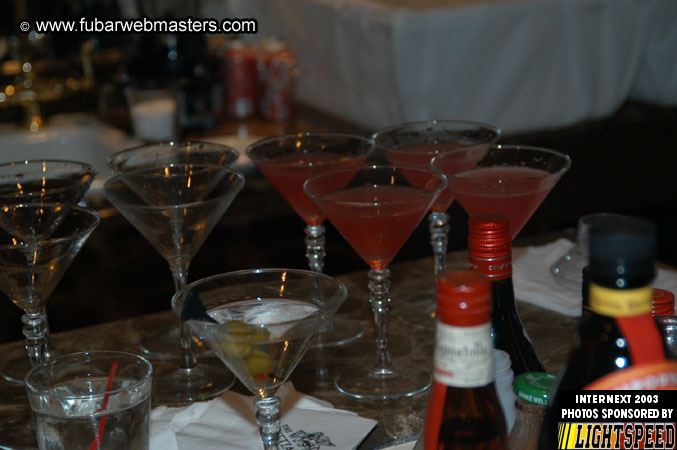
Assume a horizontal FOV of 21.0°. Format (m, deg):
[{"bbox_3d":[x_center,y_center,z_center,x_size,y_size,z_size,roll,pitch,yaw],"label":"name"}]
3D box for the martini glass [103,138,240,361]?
[{"bbox_3d":[-0.144,0.024,1.646,0.118,0.174,0.118,-2,16,0],"label":"martini glass"}]

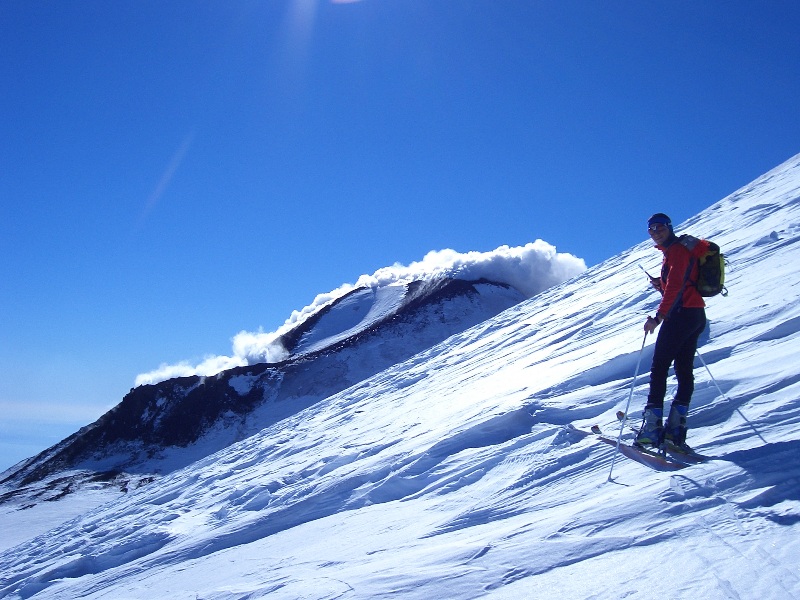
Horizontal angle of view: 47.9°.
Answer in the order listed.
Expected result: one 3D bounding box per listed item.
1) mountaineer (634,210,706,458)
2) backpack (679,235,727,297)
[{"bbox_3d":[2.066,0.224,6.832,0.500,1.770,0.560,-3,-7,30],"label":"mountaineer"},{"bbox_3d":[2.303,-0.244,6.772,0.260,0.440,0.290,-3,-7,30],"label":"backpack"}]

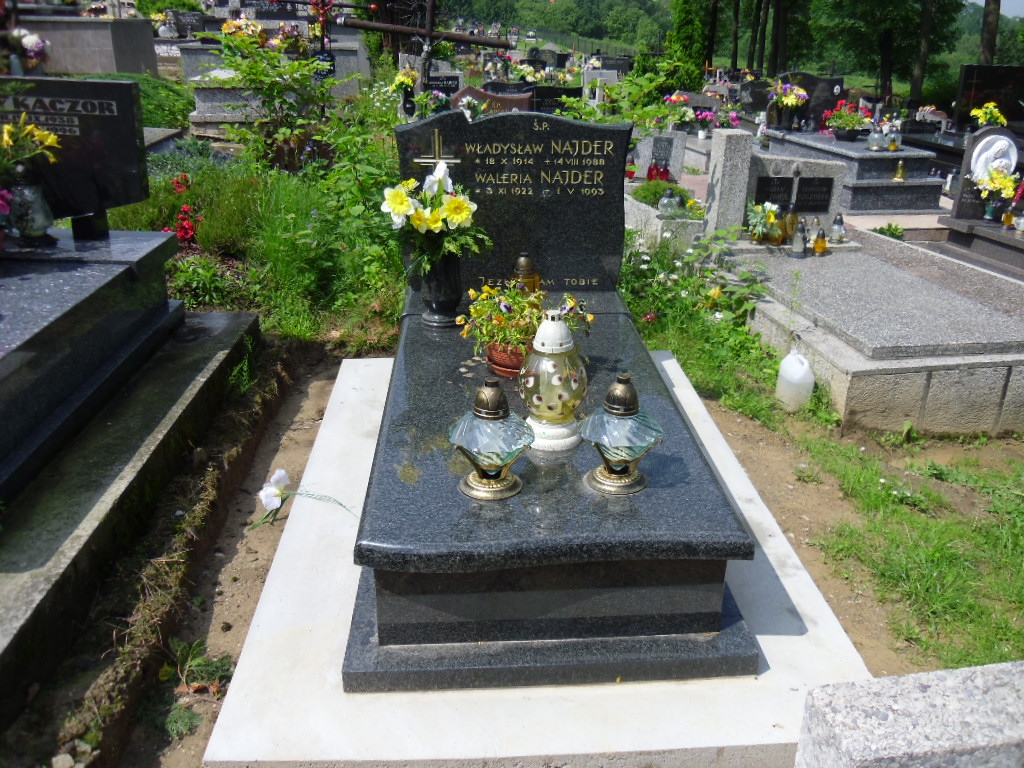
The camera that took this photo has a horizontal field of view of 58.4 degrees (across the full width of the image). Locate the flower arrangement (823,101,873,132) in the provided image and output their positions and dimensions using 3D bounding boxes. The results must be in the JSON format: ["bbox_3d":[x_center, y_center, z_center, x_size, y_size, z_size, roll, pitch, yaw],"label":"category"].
[{"bbox_3d":[3.348,-2.679,9.150,0.484,0.270,0.411,7,23,18],"label":"flower arrangement"}]

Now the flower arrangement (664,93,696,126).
[{"bbox_3d":[2.242,-3.652,12.200,0.420,0.430,0.380,-3,21,-7],"label":"flower arrangement"}]

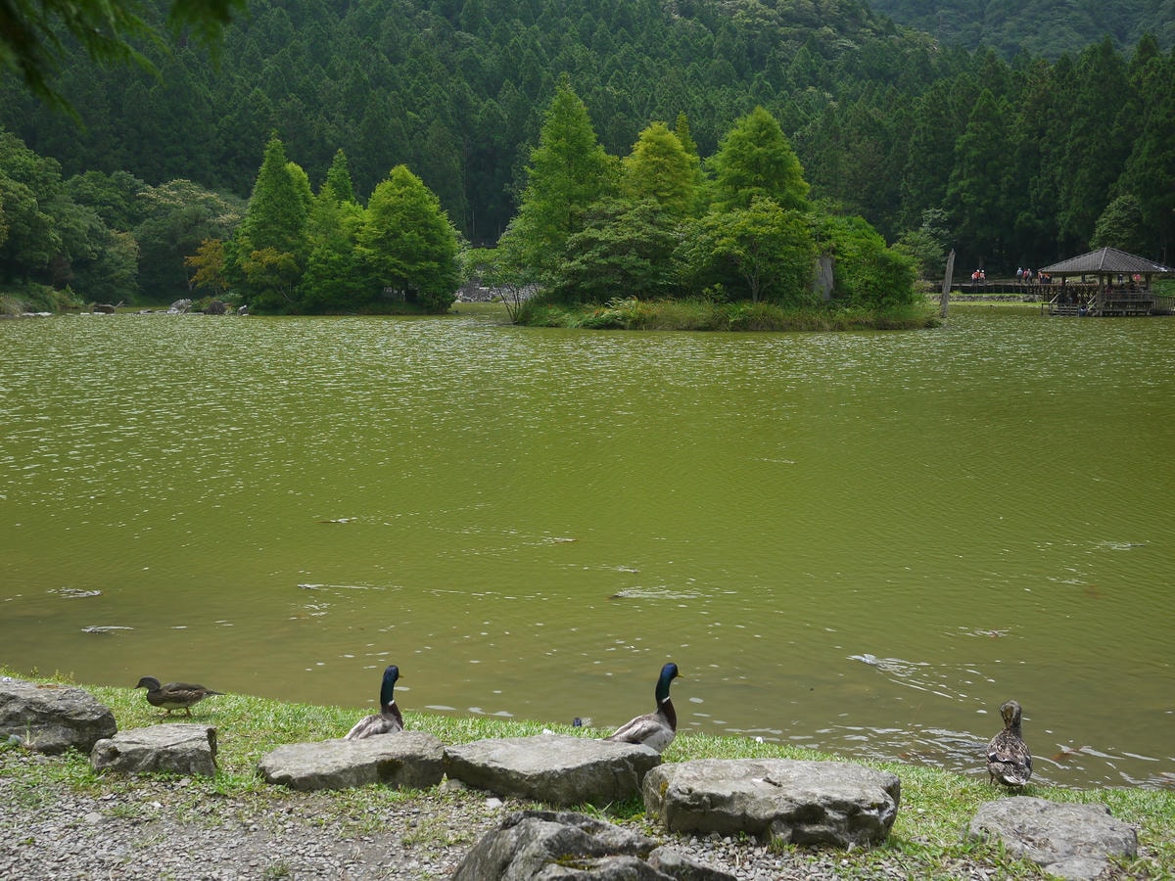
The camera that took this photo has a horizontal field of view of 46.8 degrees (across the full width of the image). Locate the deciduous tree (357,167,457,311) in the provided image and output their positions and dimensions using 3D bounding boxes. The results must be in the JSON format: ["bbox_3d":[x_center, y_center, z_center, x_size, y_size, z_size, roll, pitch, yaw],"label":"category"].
[{"bbox_3d":[-15.881,-17.785,120.000,8.800,13.200,8.600,0,6,0],"label":"deciduous tree"}]

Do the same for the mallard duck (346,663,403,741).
[{"bbox_3d":[-0.851,1.100,5.400,0.170,0.390,0.420,4,7,30],"label":"mallard duck"}]

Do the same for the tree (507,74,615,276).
[{"bbox_3d":[-1.322,-14.148,78.000,6.500,13.400,6.300,0,6,0],"label":"tree"}]

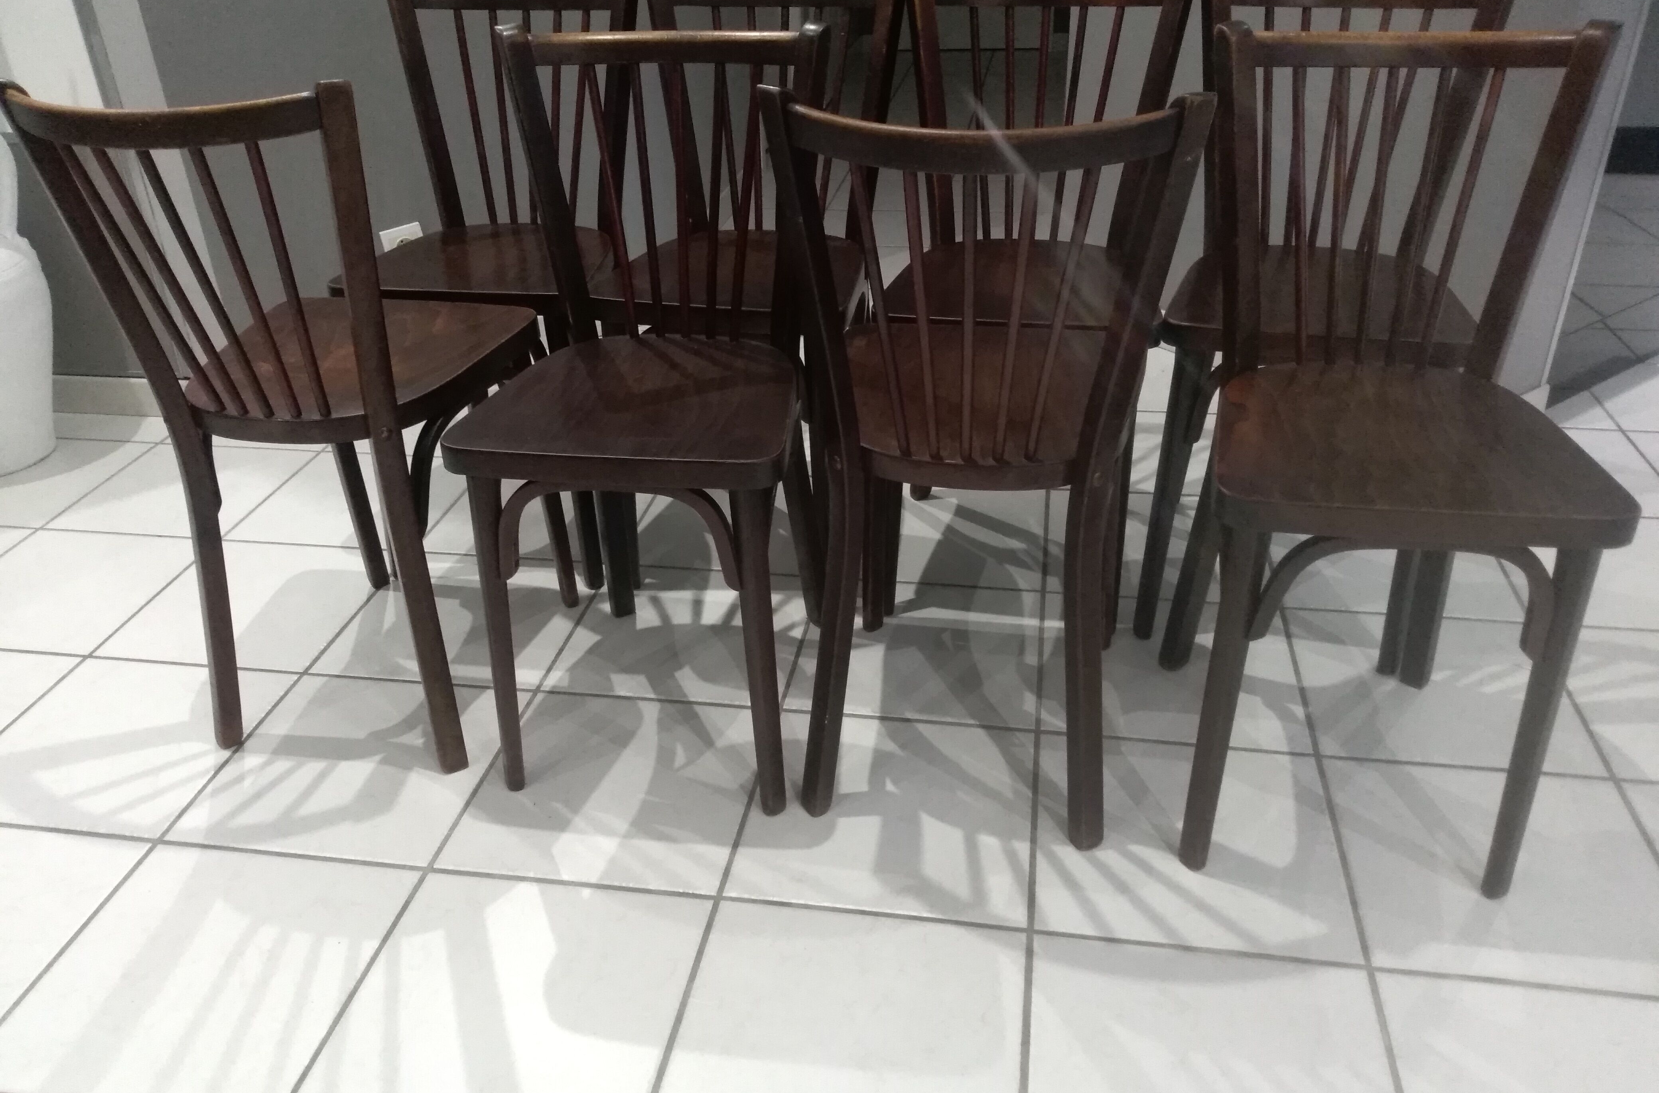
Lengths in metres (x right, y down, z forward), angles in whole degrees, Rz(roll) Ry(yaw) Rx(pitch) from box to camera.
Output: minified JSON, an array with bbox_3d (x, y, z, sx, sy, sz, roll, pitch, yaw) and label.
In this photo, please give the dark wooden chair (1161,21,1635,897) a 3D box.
[{"bbox_3d":[0.578,-0.092,1.324,0.393,0.809,0.433,4,30,9],"label":"dark wooden chair"}]

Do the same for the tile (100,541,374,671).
[{"bbox_3d":[-0.867,0.088,1.905,0.329,0.010,0.329,3,30,9],"label":"tile"}]

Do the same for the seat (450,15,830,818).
[{"bbox_3d":[-0.201,-0.151,1.466,0.393,0.809,0.433,3,30,8],"label":"seat"}]

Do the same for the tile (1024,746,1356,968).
[{"bbox_3d":[0.406,0.333,1.418,0.329,0.010,0.329,3,30,9],"label":"tile"}]

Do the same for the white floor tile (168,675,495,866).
[{"bbox_3d":[-0.589,0.274,1.569,0.329,0.010,0.329,3,30,9],"label":"white floor tile"}]

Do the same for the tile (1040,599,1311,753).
[{"bbox_3d":[0.459,0.166,1.703,0.329,0.010,0.329,3,30,9],"label":"tile"}]

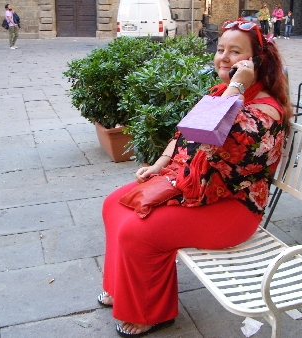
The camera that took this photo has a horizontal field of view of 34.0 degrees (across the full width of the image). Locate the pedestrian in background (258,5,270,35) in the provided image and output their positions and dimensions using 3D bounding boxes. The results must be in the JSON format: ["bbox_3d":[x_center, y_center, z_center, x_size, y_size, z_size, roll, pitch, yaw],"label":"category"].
[{"bbox_3d":[5.742,-7.487,25.006,0.520,1.660,0.400,-2,18,-5],"label":"pedestrian in background"}]

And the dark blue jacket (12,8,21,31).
[{"bbox_3d":[-5.461,-6.055,20.100,0.320,0.720,0.380,0,18,6],"label":"dark blue jacket"}]

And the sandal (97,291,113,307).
[{"bbox_3d":[-0.140,0.605,2.461,0.260,0.080,0.100,-5,18,-14],"label":"sandal"}]

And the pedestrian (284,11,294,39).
[{"bbox_3d":[6.998,-7.251,24.976,0.500,1.340,0.350,2,18,5],"label":"pedestrian"}]

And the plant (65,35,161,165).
[{"bbox_3d":[-0.330,-0.690,4.773,1.000,1.160,0.950,-6,19,-19],"label":"plant"}]

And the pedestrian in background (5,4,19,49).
[{"bbox_3d":[-5.705,-5.828,20.286,0.600,1.750,0.520,2,18,5],"label":"pedestrian in background"}]

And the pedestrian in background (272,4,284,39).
[{"bbox_3d":[6.404,-7.393,24.826,0.550,1.670,0.400,9,19,25],"label":"pedestrian in background"}]

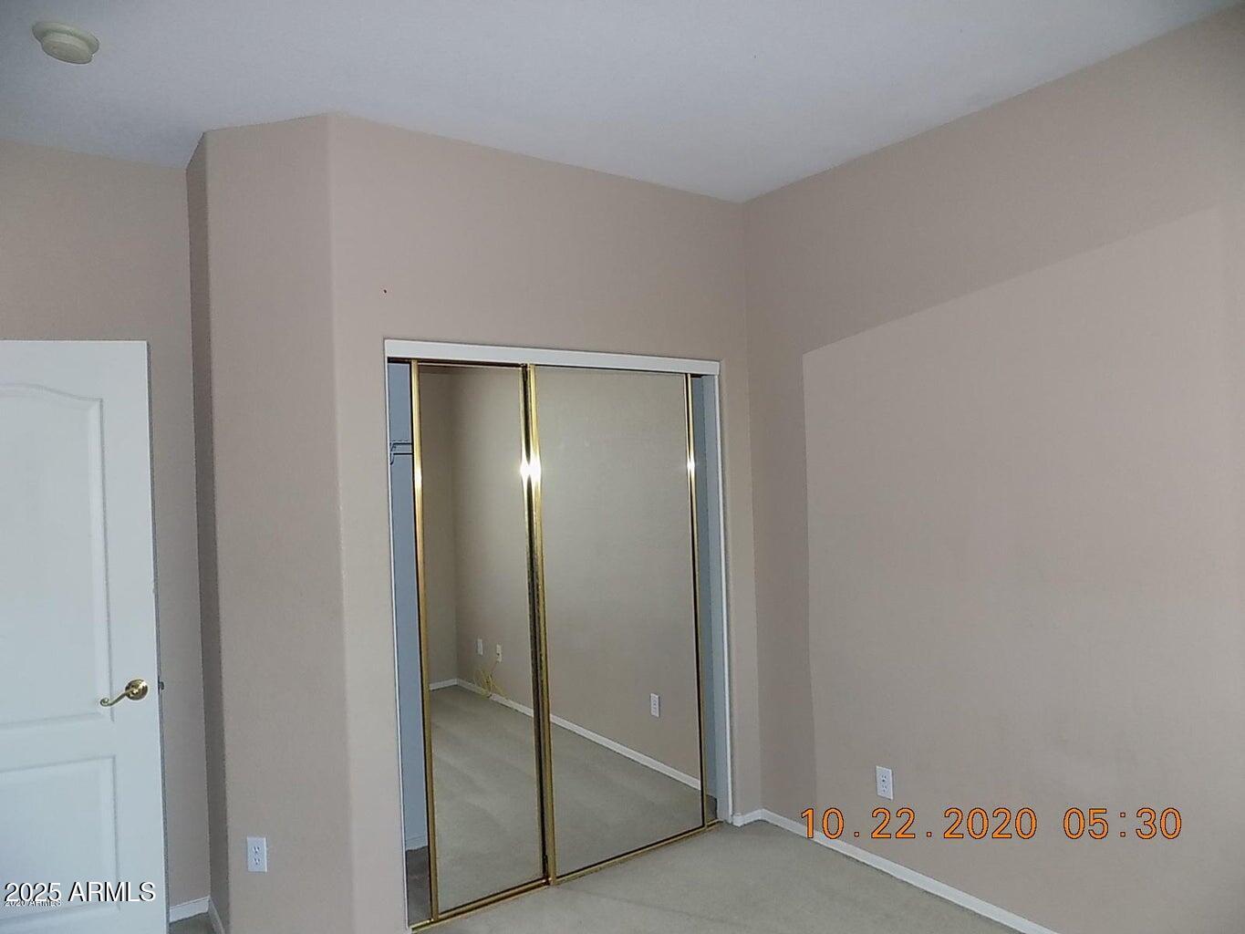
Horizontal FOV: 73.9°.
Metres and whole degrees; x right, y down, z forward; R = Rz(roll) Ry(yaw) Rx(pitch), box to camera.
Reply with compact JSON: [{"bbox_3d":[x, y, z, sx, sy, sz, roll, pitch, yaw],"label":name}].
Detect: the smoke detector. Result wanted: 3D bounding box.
[{"bbox_3d":[-1.437,-1.091,2.141,0.143,0.044,0.143,-2,0,-35],"label":"smoke detector"}]

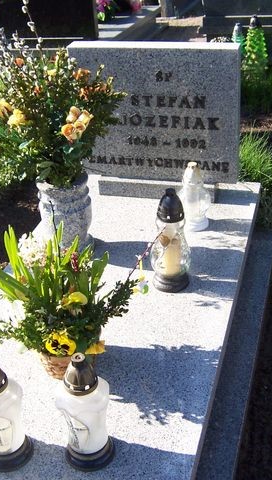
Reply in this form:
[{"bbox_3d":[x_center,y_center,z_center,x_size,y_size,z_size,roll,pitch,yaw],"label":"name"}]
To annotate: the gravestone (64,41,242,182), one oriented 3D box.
[{"bbox_3d":[0.084,-0.475,2.297,0.615,0.512,0.083,5,33,15],"label":"gravestone"}]

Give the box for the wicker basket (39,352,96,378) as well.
[{"bbox_3d":[-0.172,0.290,1.607,0.158,0.124,0.158,5,33,15],"label":"wicker basket"}]

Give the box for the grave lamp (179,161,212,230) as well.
[{"bbox_3d":[0.210,-0.158,2.154,0.108,0.245,0.108,-1,32,6],"label":"grave lamp"}]

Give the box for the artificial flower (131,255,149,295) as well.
[{"bbox_3d":[0.008,0.081,1.437,0.045,0.095,0.040,5,33,15],"label":"artificial flower"}]

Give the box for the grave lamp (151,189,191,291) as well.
[{"bbox_3d":[0.102,-0.006,1.851,0.121,0.327,0.121,-3,32,3],"label":"grave lamp"}]

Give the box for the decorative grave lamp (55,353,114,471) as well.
[{"bbox_3d":[-0.114,0.363,1.327,0.116,0.291,0.116,-3,32,2],"label":"decorative grave lamp"}]

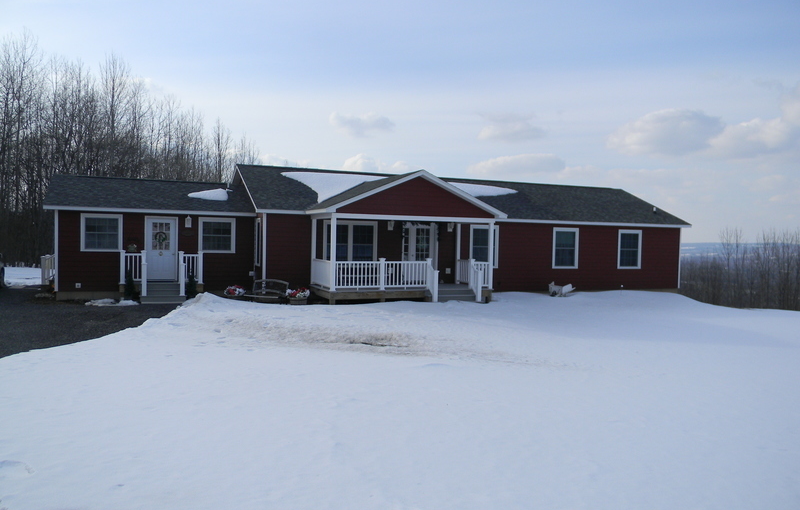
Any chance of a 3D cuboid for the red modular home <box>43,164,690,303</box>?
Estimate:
[{"bbox_3d":[-0.068,-0.895,26.259,25.040,4.970,11.520,1,2,-23],"label":"red modular home"}]

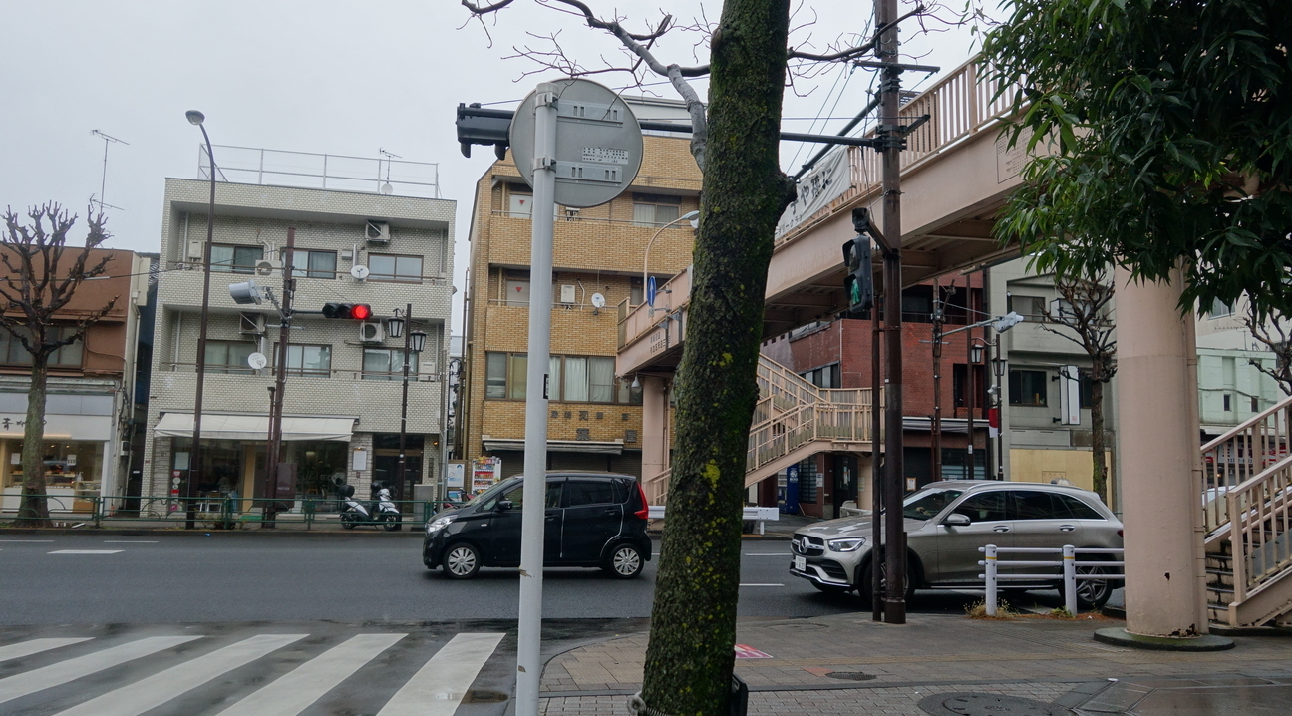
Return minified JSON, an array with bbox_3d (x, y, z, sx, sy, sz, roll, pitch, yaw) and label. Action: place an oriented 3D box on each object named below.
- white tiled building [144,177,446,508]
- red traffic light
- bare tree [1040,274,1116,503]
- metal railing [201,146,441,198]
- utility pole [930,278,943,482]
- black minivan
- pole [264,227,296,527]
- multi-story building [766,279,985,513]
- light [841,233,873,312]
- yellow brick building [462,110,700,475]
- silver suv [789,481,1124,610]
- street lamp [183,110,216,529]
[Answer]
[{"bbox_3d":[-11.453,0.281,35.371,8.630,10.080,9.500,3,-7,-12],"label":"white tiled building"},{"bbox_3d":[-8.004,-1.244,26.918,1.220,0.430,0.420,1,-7,-3],"label":"red traffic light"},{"bbox_3d":[14.081,1.316,31.355,3.200,8.388,3.200,3,-7,-12],"label":"bare tree"},{"bbox_3d":[-10.877,-5.487,34.488,7.201,1.400,5.500,3,-7,-12],"label":"metal railing"},{"bbox_3d":[8.856,1.406,30.438,0.320,7.769,0.320,3,-7,-12],"label":"utility pole"},{"bbox_3d":[-1.703,2.561,15.668,3.395,1.620,1.475,3,-7,-12],"label":"black minivan"},{"bbox_3d":[-9.629,0.450,26.421,0.300,7.924,0.300,3,-7,-12],"label":"pole"},{"bbox_3d":[8.794,1.447,40.404,5.802,9.800,9.000,3,-7,-12],"label":"multi-story building"},{"bbox_3d":[2.107,-0.835,10.011,0.200,0.770,0.370,3,-7,-16],"label":"light"},{"bbox_3d":[-2.493,-1.974,37.745,8.119,15.534,9.000,3,-7,-12],"label":"yellow brick building"},{"bbox_3d":[4.410,2.560,14.038,4.670,1.640,1.920,3,-7,-13],"label":"silver suv"},{"bbox_3d":[-11.103,-0.777,24.632,0.400,9.950,2.900,3,-7,-12],"label":"street lamp"}]

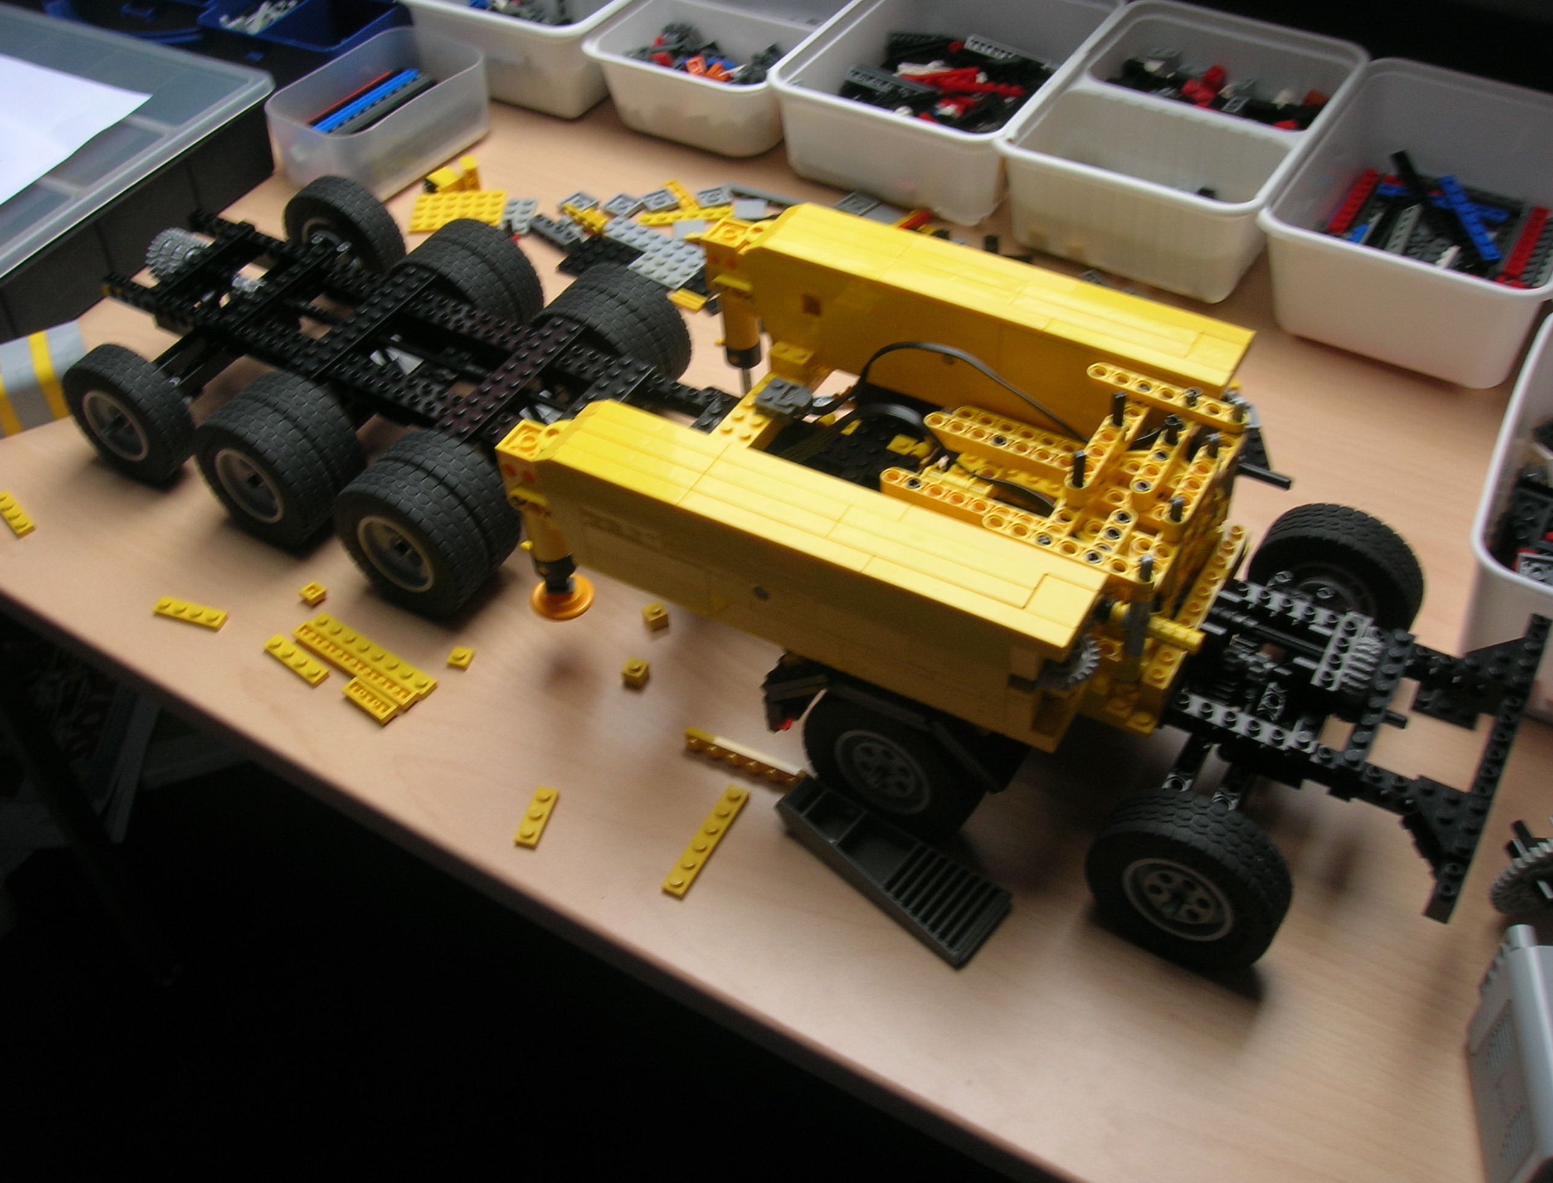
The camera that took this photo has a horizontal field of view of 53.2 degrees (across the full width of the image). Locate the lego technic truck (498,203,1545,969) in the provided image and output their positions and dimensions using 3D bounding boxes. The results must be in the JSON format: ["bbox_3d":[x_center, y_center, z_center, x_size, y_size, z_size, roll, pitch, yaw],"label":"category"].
[{"bbox_3d":[0.086,-0.009,0.538,0.327,0.120,0.170,21,52,23],"label":"lego technic truck"}]

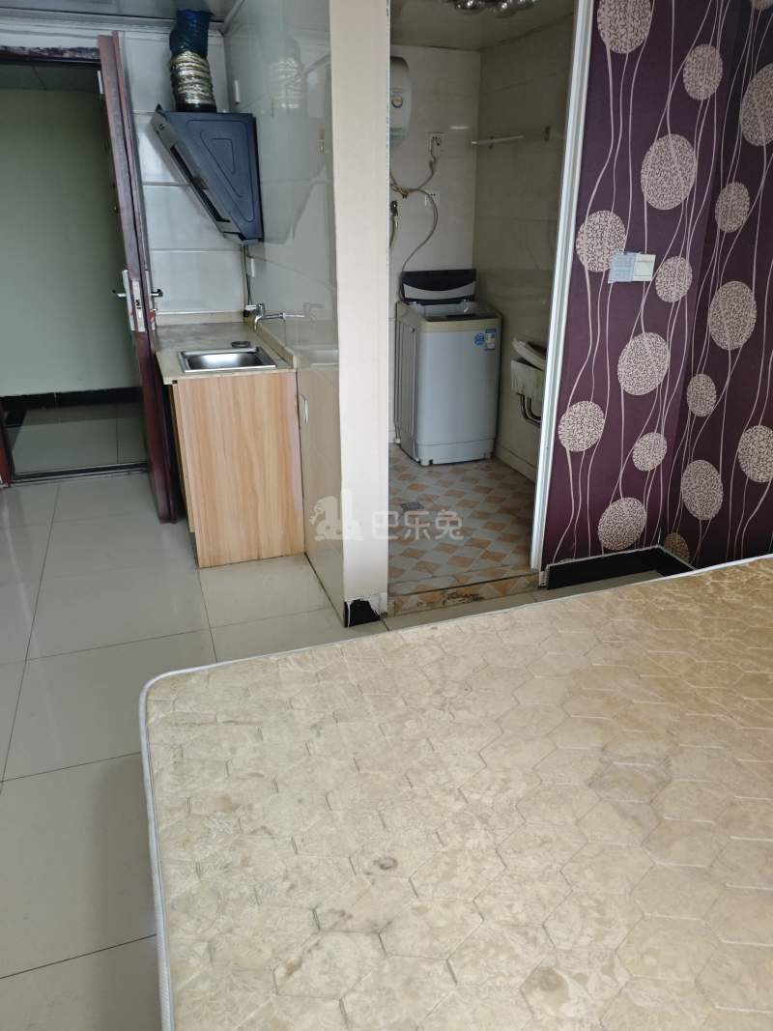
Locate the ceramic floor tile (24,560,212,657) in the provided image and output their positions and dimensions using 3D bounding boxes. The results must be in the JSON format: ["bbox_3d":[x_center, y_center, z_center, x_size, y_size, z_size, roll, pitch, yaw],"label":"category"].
[{"bbox_3d":[-1.020,0.345,2.758,0.600,0.010,0.600,-8,24,-18],"label":"ceramic floor tile"}]

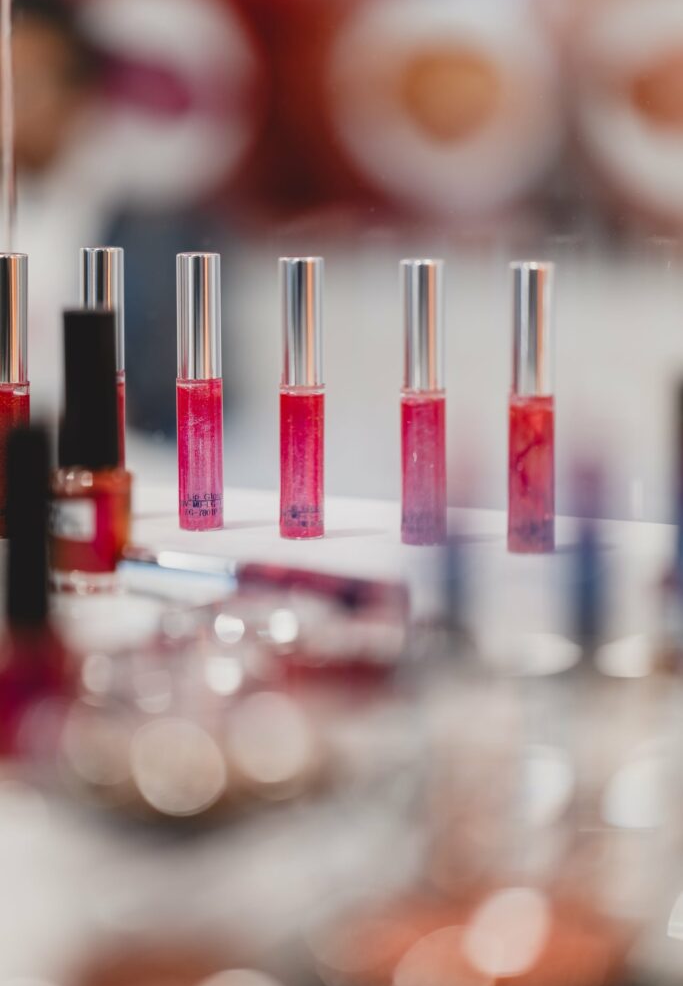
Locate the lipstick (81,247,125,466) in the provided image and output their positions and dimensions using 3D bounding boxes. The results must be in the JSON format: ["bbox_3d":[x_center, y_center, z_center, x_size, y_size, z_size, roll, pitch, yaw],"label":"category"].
[{"bbox_3d":[-0.083,-0.039,0.752,0.015,0.094,0.015,-1,9,-6],"label":"lipstick"}]

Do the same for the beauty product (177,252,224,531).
[{"bbox_3d":[-0.048,-0.035,0.730,0.015,0.094,0.015,-2,10,-14],"label":"beauty product"}]

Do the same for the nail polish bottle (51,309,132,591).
[{"bbox_3d":[-0.076,-0.013,0.639,0.024,0.081,0.024,0,9,0],"label":"nail polish bottle"}]

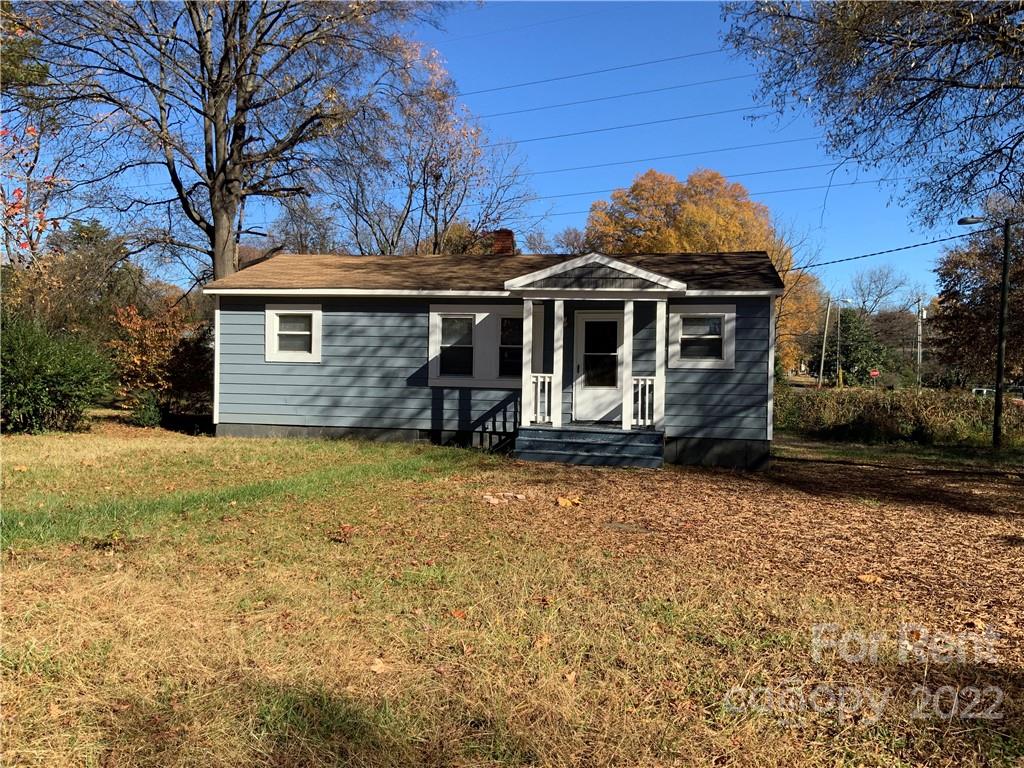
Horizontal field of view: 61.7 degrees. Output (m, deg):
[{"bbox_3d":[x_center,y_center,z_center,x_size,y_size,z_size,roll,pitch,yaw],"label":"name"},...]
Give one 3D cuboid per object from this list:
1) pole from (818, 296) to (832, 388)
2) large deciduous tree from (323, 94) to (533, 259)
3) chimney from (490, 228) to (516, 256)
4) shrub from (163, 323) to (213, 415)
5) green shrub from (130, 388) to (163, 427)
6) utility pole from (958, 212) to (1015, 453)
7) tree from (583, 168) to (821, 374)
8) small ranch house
[{"bbox_3d":[26.252,-3.315,72.000,0.300,8.100,0.300,6,0,11],"label":"pole"},{"bbox_3d":[-3.270,-5.251,34.000,8.400,12.600,8.000,1,0,11],"label":"large deciduous tree"},{"bbox_3d":[-0.196,-3.239,20.153,0.520,0.780,0.500,1,0,11],"label":"chimney"},{"bbox_3d":[-9.311,-0.452,25.000,2.100,2.680,2.000,1,0,11],"label":"shrub"},{"bbox_3d":[-8.459,0.548,19.800,0.750,0.870,0.750,1,0,11],"label":"green shrub"},{"bbox_3d":[13.053,-1.410,23.600,1.550,6.480,0.400,1,0,11],"label":"utility pole"},{"bbox_3d":[12.370,-6.691,56.000,15.500,14.750,14.500,1,0,11],"label":"tree"},{"bbox_3d":[-0.206,-0.800,19.270,11.450,4.490,8.100,1,0,11],"label":"small ranch house"}]

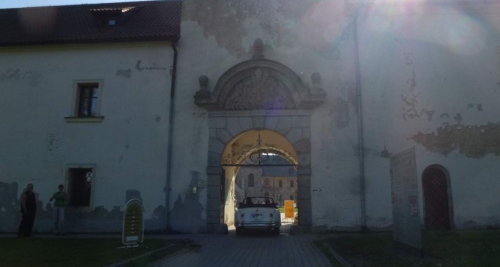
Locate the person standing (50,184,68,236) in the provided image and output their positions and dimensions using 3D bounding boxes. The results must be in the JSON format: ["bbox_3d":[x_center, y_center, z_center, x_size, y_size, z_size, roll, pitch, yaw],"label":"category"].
[{"bbox_3d":[-6.630,2.652,12.052,0.600,1.751,0.400,6,-12,-28],"label":"person standing"}]

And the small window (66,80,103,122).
[{"bbox_3d":[-6.443,-1.242,13.587,1.441,1.693,0.300,0,-10,3],"label":"small window"}]

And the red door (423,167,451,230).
[{"bbox_3d":[6.627,2.288,12.354,0.985,2.281,0.200,0,-10,5],"label":"red door"}]

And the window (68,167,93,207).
[{"bbox_3d":[-6.308,1.984,13.012,0.918,1.473,0.250,0,-10,3],"label":"window"}]

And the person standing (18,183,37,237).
[{"bbox_3d":[-7.348,2.531,11.451,0.520,1.752,0.400,10,-14,-42],"label":"person standing"}]

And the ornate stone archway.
[{"bbox_3d":[0.368,0.344,13.086,4.851,6.595,0.700,0,-10,5],"label":"ornate stone archway"}]

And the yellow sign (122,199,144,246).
[{"bbox_3d":[-2.974,2.272,8.851,0.523,1.203,0.350,6,-11,-26],"label":"yellow sign"}]

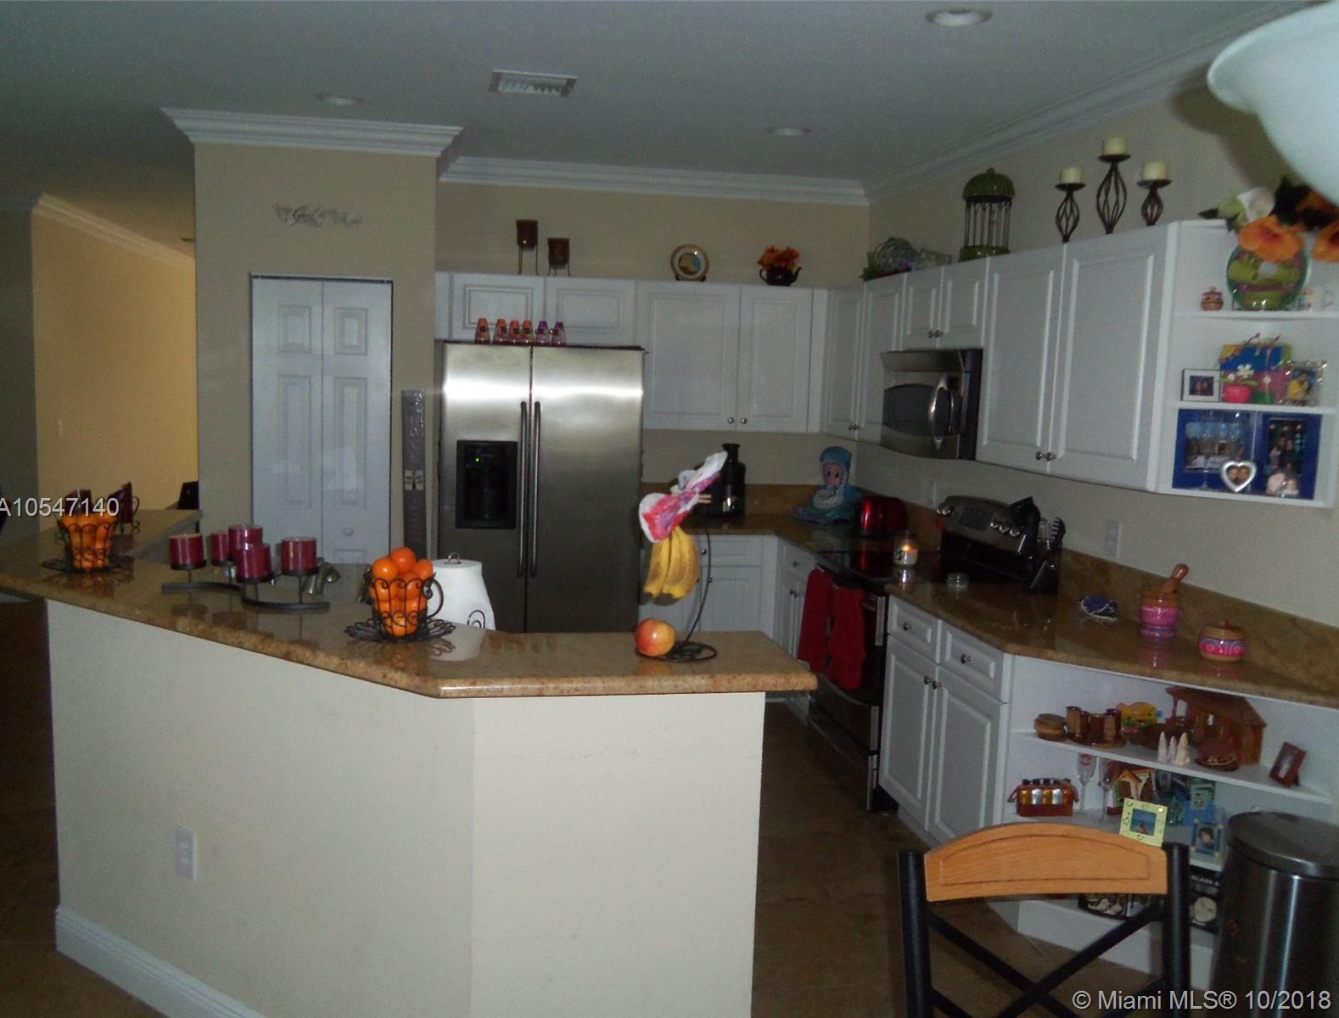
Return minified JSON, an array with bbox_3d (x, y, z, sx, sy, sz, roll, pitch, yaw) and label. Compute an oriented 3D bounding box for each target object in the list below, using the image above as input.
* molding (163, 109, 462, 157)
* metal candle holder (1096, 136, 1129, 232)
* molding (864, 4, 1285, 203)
[{"bbox_3d":[-1.574,-1.674,4.908,1.275,0.112,0.115,0,7,-11],"label":"molding"},{"bbox_3d":[1.420,-1.018,3.523,0.100,0.325,0.100,0,7,-11],"label":"metal candle holder"},{"bbox_3d":[1.387,-1.545,4.526,0.100,0.102,3.350,0,7,-11],"label":"molding"}]

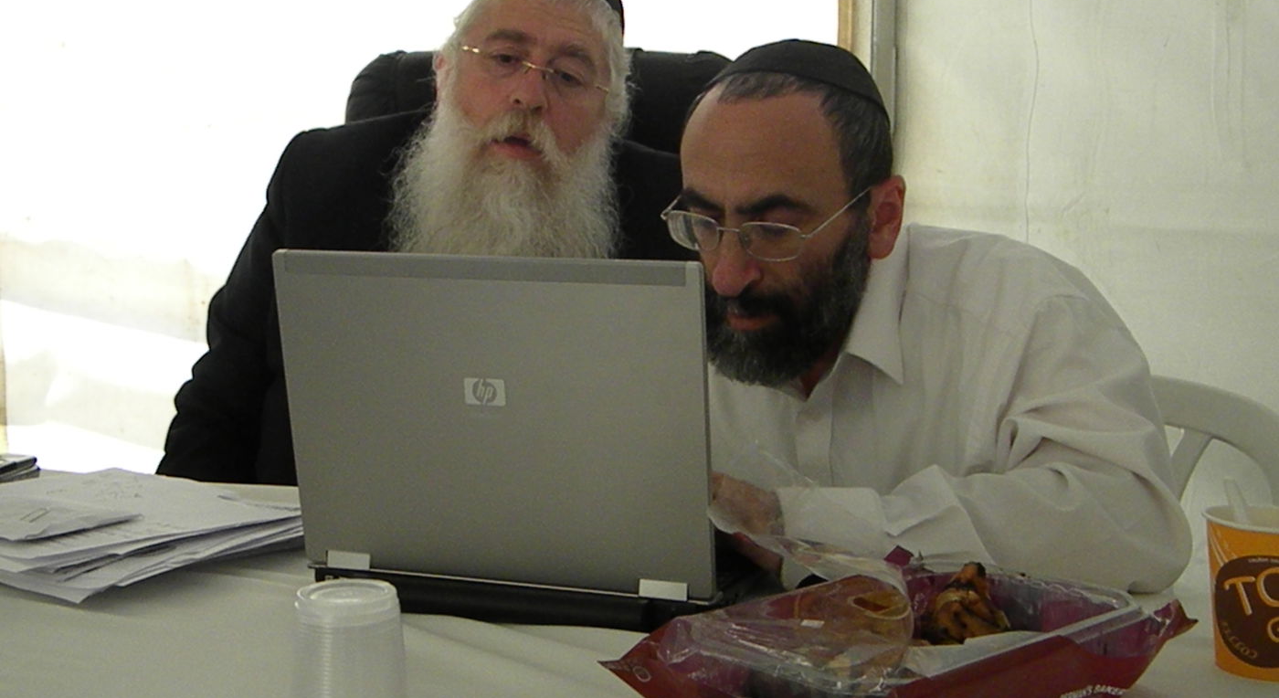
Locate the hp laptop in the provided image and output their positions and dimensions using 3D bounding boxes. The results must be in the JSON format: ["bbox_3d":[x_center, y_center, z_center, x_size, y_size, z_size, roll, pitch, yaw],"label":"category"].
[{"bbox_3d":[-0.063,0.050,1.071,0.285,0.247,0.254,2,7,16],"label":"hp laptop"}]

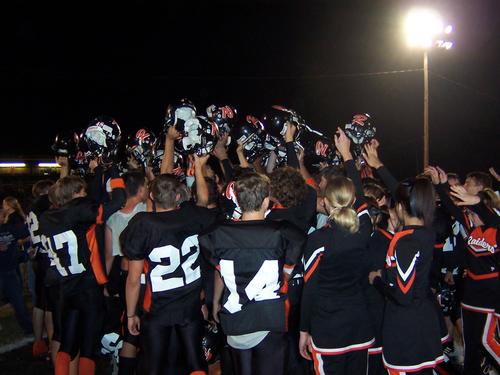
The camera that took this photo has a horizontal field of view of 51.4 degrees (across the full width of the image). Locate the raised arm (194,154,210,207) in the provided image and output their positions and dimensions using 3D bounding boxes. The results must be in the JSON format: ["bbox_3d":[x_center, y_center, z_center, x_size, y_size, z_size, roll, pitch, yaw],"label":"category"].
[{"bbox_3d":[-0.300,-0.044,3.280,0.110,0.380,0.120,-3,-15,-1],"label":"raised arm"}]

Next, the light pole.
[{"bbox_3d":[14.400,-6.200,42.000,3.700,15.800,1.200,0,0,19],"label":"light pole"}]

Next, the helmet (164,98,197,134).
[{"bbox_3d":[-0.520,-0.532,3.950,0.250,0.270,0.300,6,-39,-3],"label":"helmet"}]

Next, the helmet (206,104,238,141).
[{"bbox_3d":[-0.204,-0.481,3.850,0.300,0.250,0.230,14,-6,-21],"label":"helmet"}]

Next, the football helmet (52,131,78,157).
[{"bbox_3d":[-1.548,-0.364,4.350,0.290,0.250,0.230,0,0,-41],"label":"football helmet"}]

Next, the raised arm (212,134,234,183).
[{"bbox_3d":[-0.186,-0.182,3.950,0.120,0.460,0.130,-15,-6,0],"label":"raised arm"}]

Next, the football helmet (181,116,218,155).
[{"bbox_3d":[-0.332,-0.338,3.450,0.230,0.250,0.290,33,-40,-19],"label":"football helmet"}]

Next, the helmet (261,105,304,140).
[{"bbox_3d":[0.239,-0.443,3.600,0.300,0.250,0.230,-7,-6,-22],"label":"helmet"}]

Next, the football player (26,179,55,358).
[{"bbox_3d":[-1.966,0.752,4.950,0.580,1.750,0.450,0,0,30],"label":"football player"}]

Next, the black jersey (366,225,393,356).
[{"bbox_3d":[0.772,0.614,3.100,0.400,0.760,0.260,0,1,-9],"label":"black jersey"}]

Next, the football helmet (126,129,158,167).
[{"bbox_3d":[-0.951,-0.363,4.600,0.240,0.280,0.300,-1,14,-32],"label":"football helmet"}]

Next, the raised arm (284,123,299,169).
[{"bbox_3d":[0.283,-0.273,3.550,0.110,0.390,0.120,1,-21,0],"label":"raised arm"}]

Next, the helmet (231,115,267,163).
[{"bbox_3d":[0.000,-0.353,3.750,0.230,0.260,0.300,0,-22,34],"label":"helmet"}]

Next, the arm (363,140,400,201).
[{"bbox_3d":[0.733,-0.089,2.900,0.120,0.500,0.120,-20,-35,-15],"label":"arm"}]

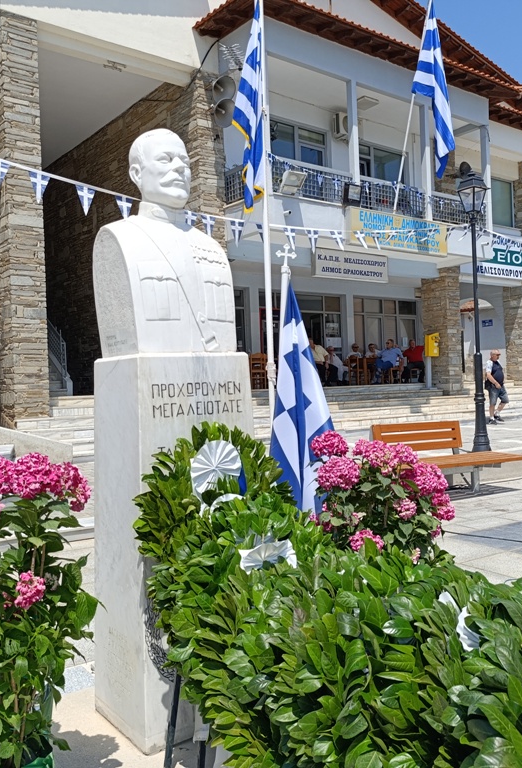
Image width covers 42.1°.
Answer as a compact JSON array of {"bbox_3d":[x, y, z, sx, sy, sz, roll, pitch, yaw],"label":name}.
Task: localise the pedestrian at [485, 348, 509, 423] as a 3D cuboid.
[{"bbox_3d":[5.337,0.064,15.349,0.520,1.681,0.520,-2,0,22],"label":"pedestrian"}]

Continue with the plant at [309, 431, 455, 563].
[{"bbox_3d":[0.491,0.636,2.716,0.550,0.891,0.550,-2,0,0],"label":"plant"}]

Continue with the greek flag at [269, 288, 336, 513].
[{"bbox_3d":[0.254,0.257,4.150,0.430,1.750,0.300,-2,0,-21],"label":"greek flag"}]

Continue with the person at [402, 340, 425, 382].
[{"bbox_3d":[4.225,-0.627,18.804,0.620,1.215,0.750,-2,0,12],"label":"person"}]

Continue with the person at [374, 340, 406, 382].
[{"bbox_3d":[3.465,-0.607,18.300,0.850,1.200,0.620,-2,0,-30],"label":"person"}]

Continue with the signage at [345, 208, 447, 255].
[{"bbox_3d":[2.988,-3.204,14.528,3.056,0.740,0.140,-2,0,-37],"label":"signage"}]

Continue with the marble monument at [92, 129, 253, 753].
[{"bbox_3d":[-0.342,0.128,2.478,0.455,2.123,0.415,-2,0,-36],"label":"marble monument"}]

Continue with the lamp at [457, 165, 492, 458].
[{"bbox_3d":[2.923,-0.996,9.206,0.330,3.823,0.330,-2,0,-33],"label":"lamp"}]

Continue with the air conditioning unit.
[{"bbox_3d":[1.983,-5.939,15.711,0.770,0.540,0.290,-2,0,-38],"label":"air conditioning unit"}]

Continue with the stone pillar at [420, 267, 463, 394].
[{"bbox_3d":[4.880,-1.385,18.419,0.600,3.321,0.870,-2,0,-38],"label":"stone pillar"}]

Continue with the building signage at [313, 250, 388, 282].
[{"bbox_3d":[2.126,-2.756,16.014,2.419,0.637,0.120,-2,0,-38],"label":"building signage"}]

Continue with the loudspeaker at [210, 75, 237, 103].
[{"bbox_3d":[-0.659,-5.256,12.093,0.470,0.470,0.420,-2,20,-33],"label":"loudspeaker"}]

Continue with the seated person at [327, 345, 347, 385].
[{"bbox_3d":[2.122,-0.514,18.703,0.500,1.051,0.680,-2,-1,-45],"label":"seated person"}]

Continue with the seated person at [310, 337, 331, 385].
[{"bbox_3d":[1.480,-0.550,16.600,0.620,1.220,0.800,-2,0,-27],"label":"seated person"}]

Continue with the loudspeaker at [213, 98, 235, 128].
[{"bbox_3d":[-0.789,-5.147,12.920,0.540,0.540,0.460,-2,18,-38],"label":"loudspeaker"}]

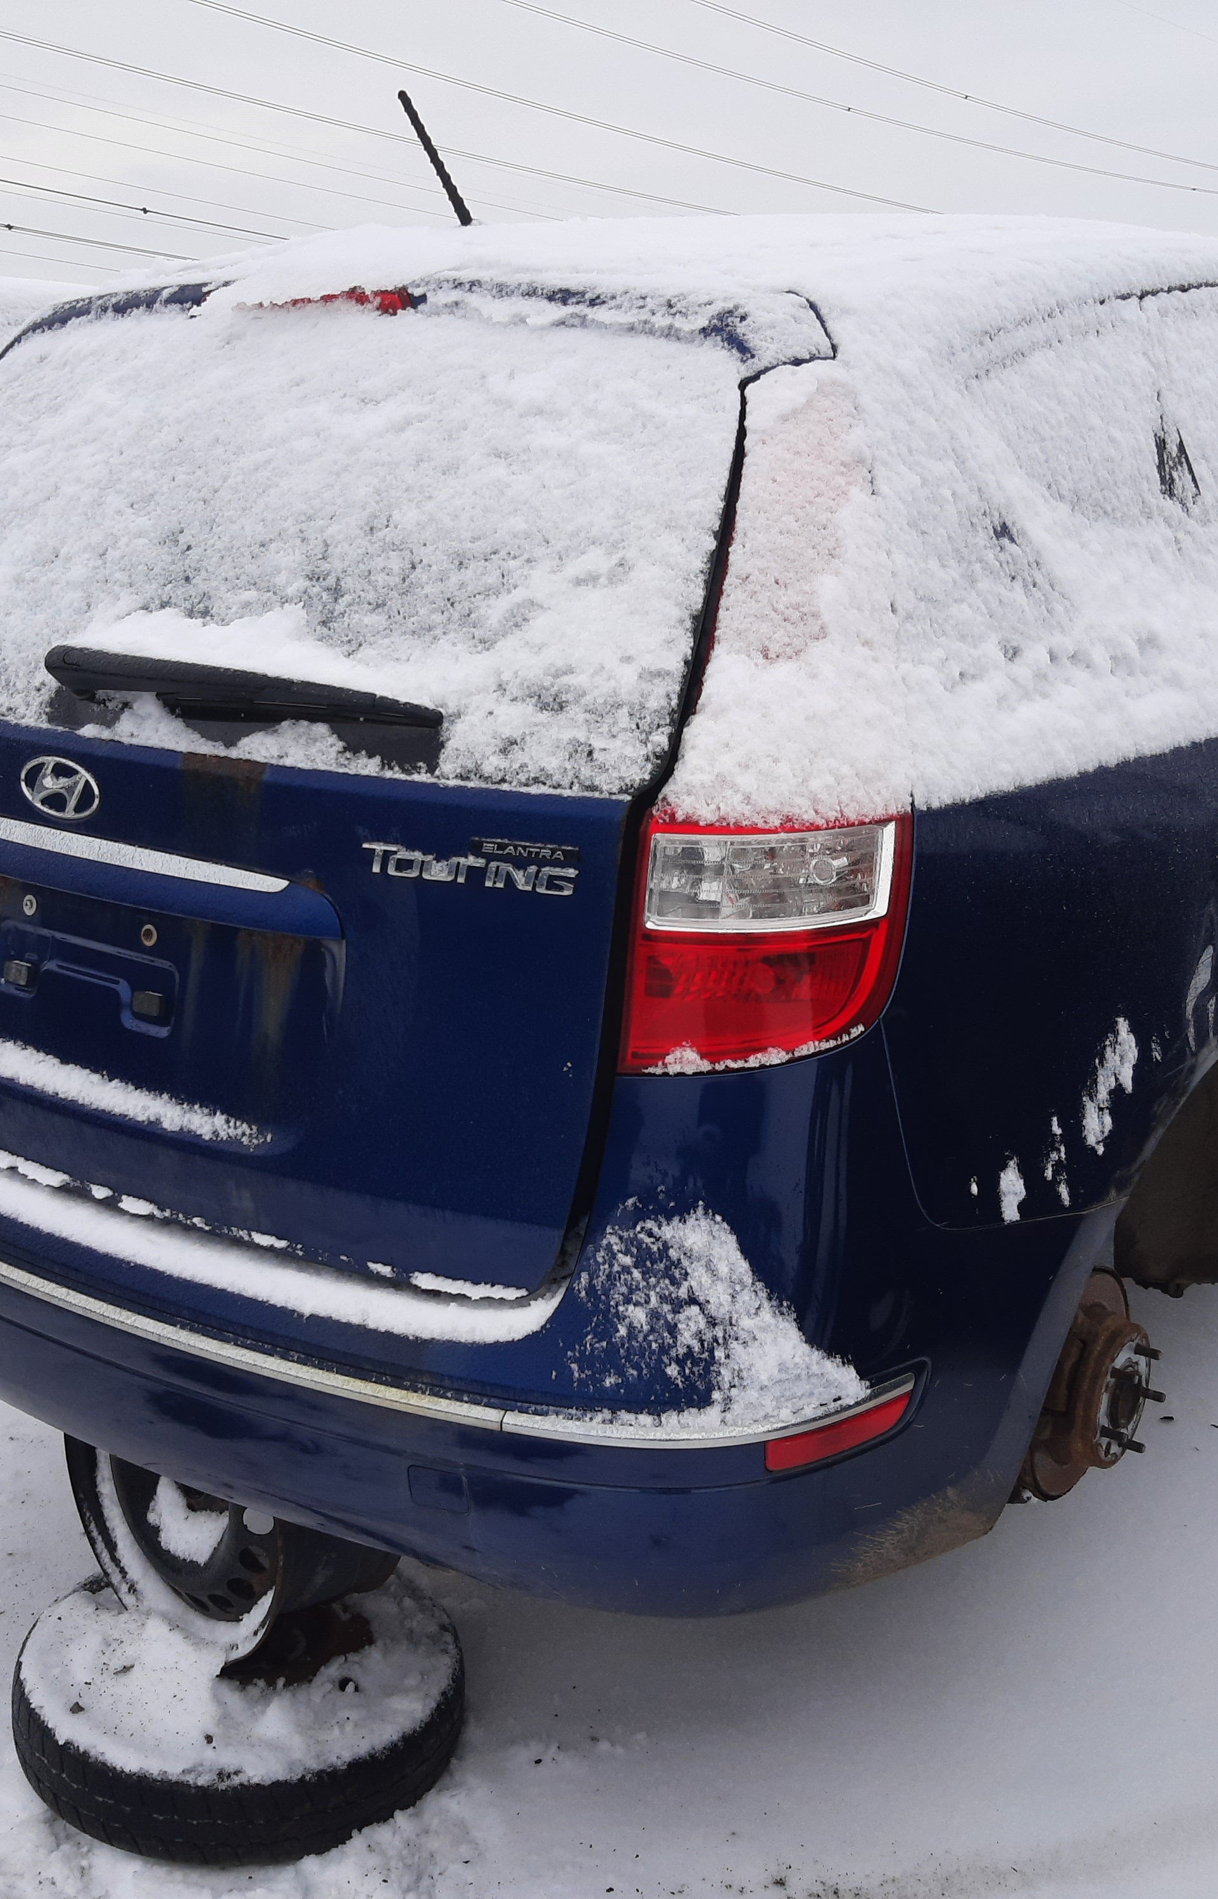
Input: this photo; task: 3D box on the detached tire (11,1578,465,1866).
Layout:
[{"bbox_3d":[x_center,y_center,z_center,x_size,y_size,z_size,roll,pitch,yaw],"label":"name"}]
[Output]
[{"bbox_3d":[-0.452,0.924,2.360,0.540,0.140,0.540,1,14,0],"label":"detached tire"}]

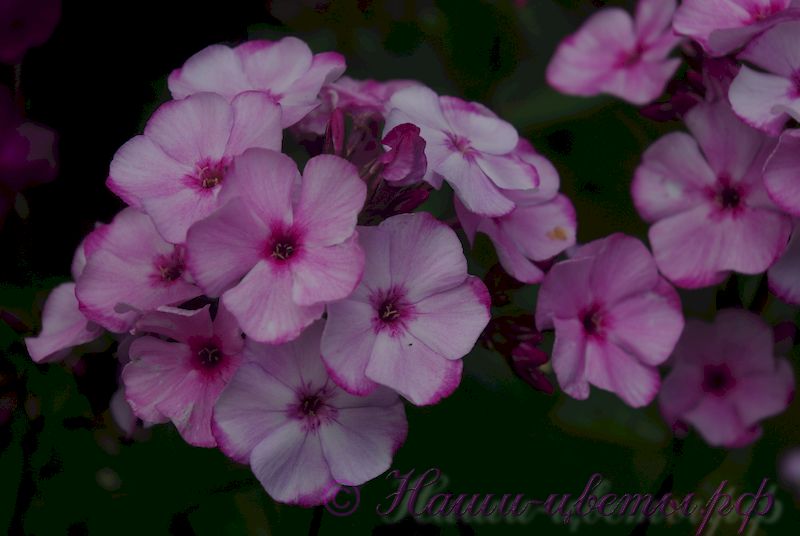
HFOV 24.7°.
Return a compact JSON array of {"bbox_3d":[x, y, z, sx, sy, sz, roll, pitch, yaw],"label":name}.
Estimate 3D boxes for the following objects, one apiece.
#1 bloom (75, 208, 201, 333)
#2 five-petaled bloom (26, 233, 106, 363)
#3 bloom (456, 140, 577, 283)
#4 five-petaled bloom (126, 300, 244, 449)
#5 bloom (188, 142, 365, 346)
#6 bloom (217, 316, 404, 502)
[{"bbox_3d":[-0.049,0.001,0.354,0.032,0.028,0.012,15,-12,29],"label":"bloom"},{"bbox_3d":[-0.065,0.006,0.369,0.013,0.029,0.031,21,5,-46],"label":"five-petaled bloom"},{"bbox_3d":[0.023,-0.011,0.366,0.031,0.031,0.013,-18,2,-32],"label":"bloom"},{"bbox_3d":[-0.041,0.020,0.352,0.028,0.029,0.012,8,5,17],"label":"five-petaled bloom"},{"bbox_3d":[-0.023,-0.004,0.338,0.033,0.036,0.012,2,-2,5],"label":"bloom"},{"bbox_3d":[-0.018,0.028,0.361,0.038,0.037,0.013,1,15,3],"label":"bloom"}]

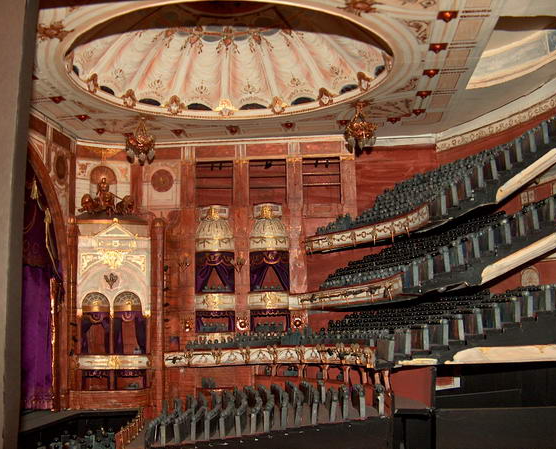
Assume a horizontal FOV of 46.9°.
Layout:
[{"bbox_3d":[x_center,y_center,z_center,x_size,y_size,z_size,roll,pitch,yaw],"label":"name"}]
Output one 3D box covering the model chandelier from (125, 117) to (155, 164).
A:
[{"bbox_3d":[-0.292,-0.177,1.358,0.064,0.092,0.064,1,-10,-8],"label":"model chandelier"}]

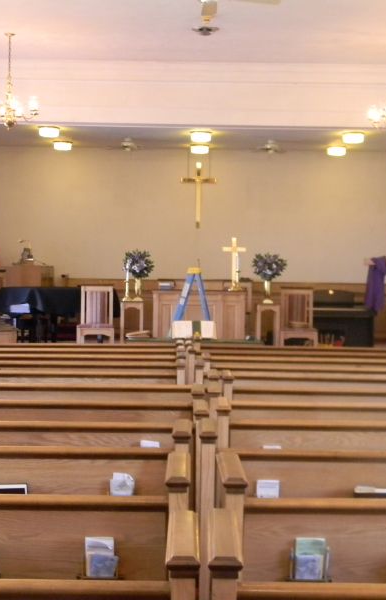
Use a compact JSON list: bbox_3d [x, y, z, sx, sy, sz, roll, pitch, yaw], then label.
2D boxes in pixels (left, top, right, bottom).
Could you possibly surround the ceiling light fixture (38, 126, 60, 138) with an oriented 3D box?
[{"bbox_3d":[-2.455,-2.852,16.154,0.360,0.150,0.360,1,1,0],"label":"ceiling light fixture"}]

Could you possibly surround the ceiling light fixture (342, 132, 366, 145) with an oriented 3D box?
[{"bbox_3d":[2.575,-2.591,15.200,0.340,0.140,0.340,1,1,0],"label":"ceiling light fixture"}]

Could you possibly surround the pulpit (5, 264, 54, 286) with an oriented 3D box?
[{"bbox_3d":[-2.740,0.004,15.800,0.680,1.200,0.520,1,1,0],"label":"pulpit"}]

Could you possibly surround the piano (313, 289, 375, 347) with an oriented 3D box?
[{"bbox_3d":[2.100,0.382,14.950,1.450,1.090,0.620,1,1,0],"label":"piano"}]

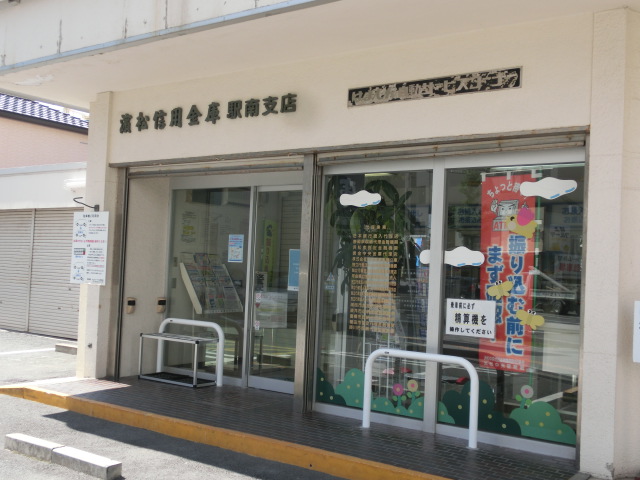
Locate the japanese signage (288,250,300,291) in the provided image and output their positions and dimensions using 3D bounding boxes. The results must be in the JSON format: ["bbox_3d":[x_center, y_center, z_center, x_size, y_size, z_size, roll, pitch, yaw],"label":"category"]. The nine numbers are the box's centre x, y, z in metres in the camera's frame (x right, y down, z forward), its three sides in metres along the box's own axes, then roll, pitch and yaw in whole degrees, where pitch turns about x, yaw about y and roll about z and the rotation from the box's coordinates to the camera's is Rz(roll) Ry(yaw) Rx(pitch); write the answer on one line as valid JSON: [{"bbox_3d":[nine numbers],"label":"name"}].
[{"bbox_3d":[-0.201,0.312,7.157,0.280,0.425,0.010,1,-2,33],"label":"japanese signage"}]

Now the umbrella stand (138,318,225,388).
[{"bbox_3d":[-1.518,1.207,7.660,0.990,0.655,0.370,1,-2,33],"label":"umbrella stand"}]

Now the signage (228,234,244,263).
[{"bbox_3d":[-0.910,0.095,7.637,0.208,0.303,0.010,1,-2,33],"label":"signage"}]

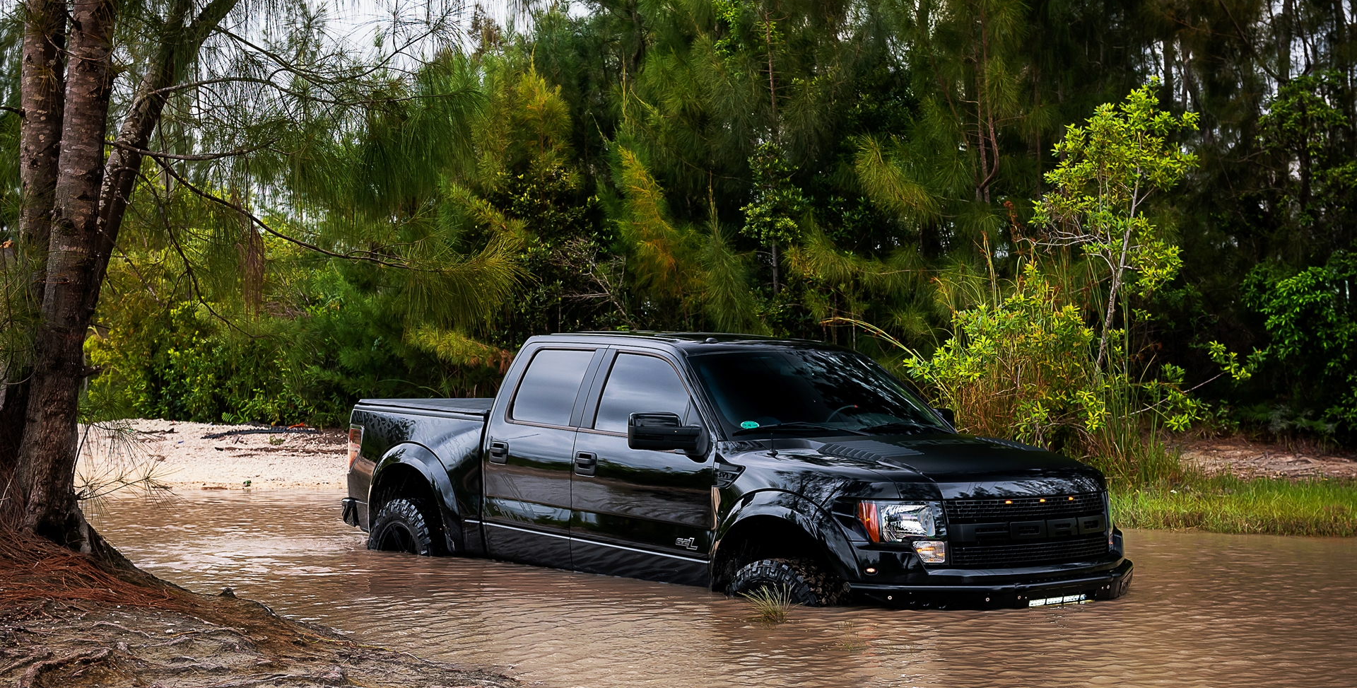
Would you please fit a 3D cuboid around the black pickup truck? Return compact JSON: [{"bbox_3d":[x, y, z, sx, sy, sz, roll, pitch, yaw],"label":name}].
[{"bbox_3d":[0.093,0.926,11.455,2.220,2.010,5.880,0,1,-38],"label":"black pickup truck"}]

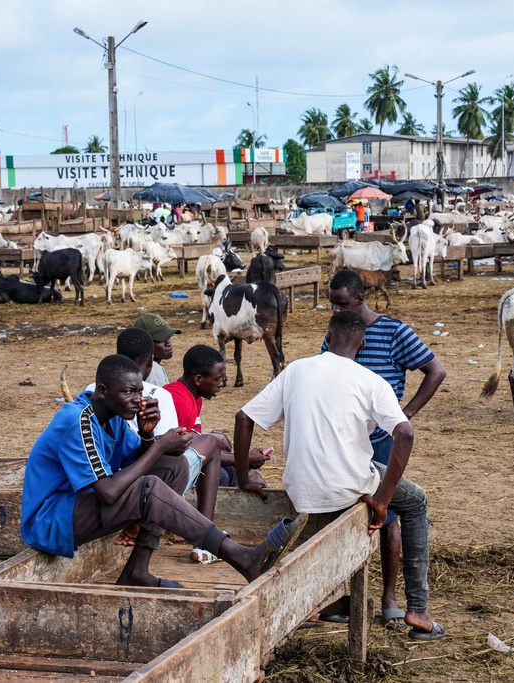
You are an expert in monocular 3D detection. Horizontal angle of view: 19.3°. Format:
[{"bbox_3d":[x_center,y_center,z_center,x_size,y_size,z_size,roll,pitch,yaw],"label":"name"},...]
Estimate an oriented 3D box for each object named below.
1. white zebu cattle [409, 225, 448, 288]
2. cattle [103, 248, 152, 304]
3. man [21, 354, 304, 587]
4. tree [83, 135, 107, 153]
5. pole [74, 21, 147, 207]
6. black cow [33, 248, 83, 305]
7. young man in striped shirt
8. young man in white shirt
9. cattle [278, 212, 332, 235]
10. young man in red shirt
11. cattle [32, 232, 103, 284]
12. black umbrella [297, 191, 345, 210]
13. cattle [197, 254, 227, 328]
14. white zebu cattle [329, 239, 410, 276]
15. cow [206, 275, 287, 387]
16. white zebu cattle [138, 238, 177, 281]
[{"bbox_3d":[3.788,-1.953,33.300,0.600,1.400,1.950,0,6,14],"label":"white zebu cattle"},{"bbox_3d":[-2.551,-1.317,29.700,0.430,1.080,1.350,3,7,35],"label":"cattle"},{"bbox_3d":[-0.330,0.555,6.005,1.130,0.990,0.560,1,6,20],"label":"man"},{"bbox_3d":[-31.064,-32.551,290.000,5.000,14.400,5.000,-1,6,0],"label":"tree"},{"bbox_3d":[-6.076,-8.637,62.439,0.500,9.200,4.100,-6,8,-42],"label":"pole"},{"bbox_3d":[-3.883,-1.258,29.200,1.250,1.090,0.450,3,7,38],"label":"black cow"},{"bbox_3d":[0.639,0.517,7.369,0.570,1.720,0.400,1,6,16],"label":"young man in striped shirt"},{"bbox_3d":[0.366,0.625,6.780,0.840,1.480,0.740,1,6,24],"label":"young man in white shirt"},{"bbox_3d":[1.805,-4.210,56.867,2.000,1.220,0.550,-2,6,-5],"label":"cattle"},{"bbox_3d":[-0.177,0.686,7.300,0.680,1.300,0.500,0,6,9],"label":"young man in red shirt"},{"bbox_3d":[-4.588,-2.003,36.500,1.750,1.220,0.500,1,6,22],"label":"cattle"},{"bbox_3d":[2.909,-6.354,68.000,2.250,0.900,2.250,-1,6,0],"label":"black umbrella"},{"bbox_3d":[-0.736,-0.861,24.133,0.480,1.170,1.800,-1,6,4],"label":"cattle"},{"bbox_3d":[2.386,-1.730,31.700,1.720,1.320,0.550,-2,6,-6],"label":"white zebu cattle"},{"bbox_3d":[-0.121,-0.080,16.122,0.470,1.190,1.550,-4,6,-27],"label":"cow"},{"bbox_3d":[-2.440,-1.964,36.600,0.450,1.000,1.220,3,7,33],"label":"white zebu cattle"}]

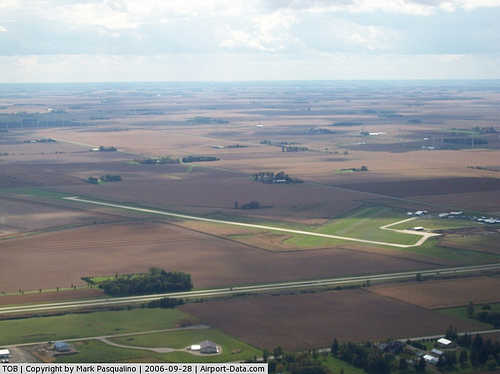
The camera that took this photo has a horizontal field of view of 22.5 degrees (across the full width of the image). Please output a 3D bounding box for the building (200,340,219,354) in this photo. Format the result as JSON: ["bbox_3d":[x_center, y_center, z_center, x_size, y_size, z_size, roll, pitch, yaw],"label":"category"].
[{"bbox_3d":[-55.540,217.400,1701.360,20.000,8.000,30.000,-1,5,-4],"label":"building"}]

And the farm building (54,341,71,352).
[{"bbox_3d":[-254.960,218.500,1707.940,18.000,7.500,22.000,-1,5,-10],"label":"farm building"}]

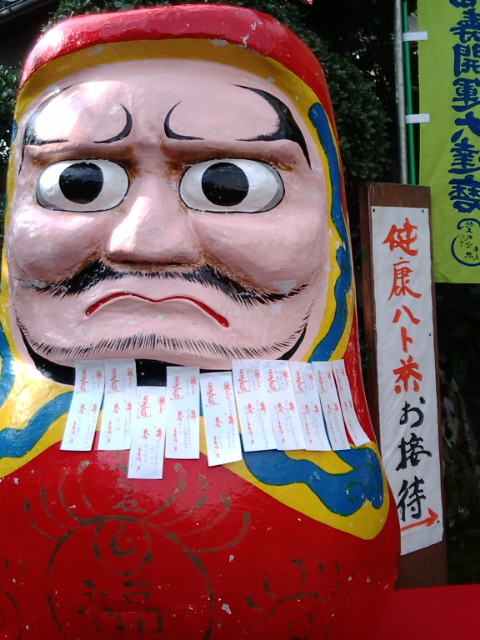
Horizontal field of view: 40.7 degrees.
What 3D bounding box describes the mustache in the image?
[{"bbox_3d":[-0.238,-0.112,1.930,0.870,0.140,0.220,0,0,3],"label":"mustache"}]

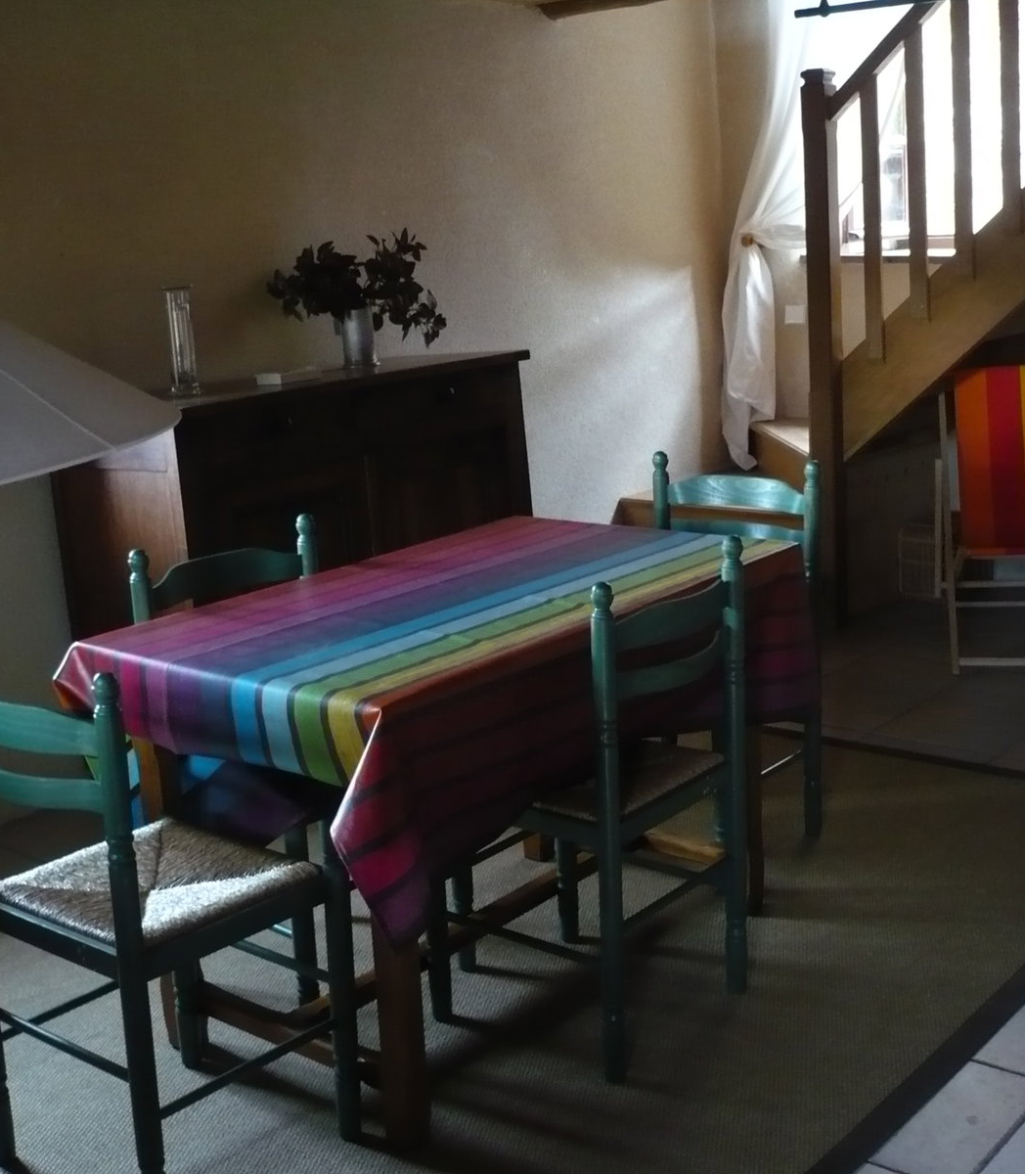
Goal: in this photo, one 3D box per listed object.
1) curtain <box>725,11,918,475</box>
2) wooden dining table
[{"bbox_3d":[1.101,-1.335,5.978,0.854,1.851,0.142,7,17,40],"label":"curtain"},{"bbox_3d":[-0.066,0.378,3.010,0.755,0.769,1.246,7,17,40],"label":"wooden dining table"}]

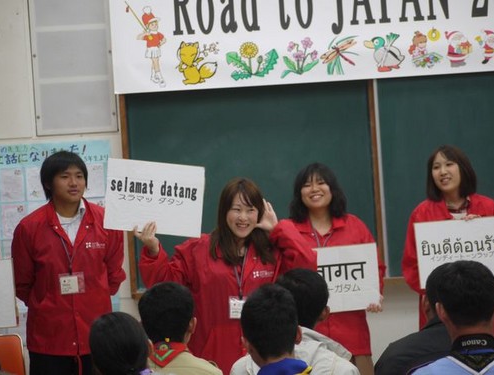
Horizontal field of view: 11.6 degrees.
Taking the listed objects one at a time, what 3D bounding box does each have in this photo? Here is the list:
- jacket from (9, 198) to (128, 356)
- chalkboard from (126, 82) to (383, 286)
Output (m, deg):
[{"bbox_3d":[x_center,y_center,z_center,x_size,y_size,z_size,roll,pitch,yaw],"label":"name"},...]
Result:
[{"bbox_3d":[-0.794,0.396,10.800,0.490,0.690,0.300,-3,0,-7],"label":"jacket"},{"bbox_3d":[0.026,-0.047,11.450,1.190,1.100,0.060,-3,0,0],"label":"chalkboard"}]

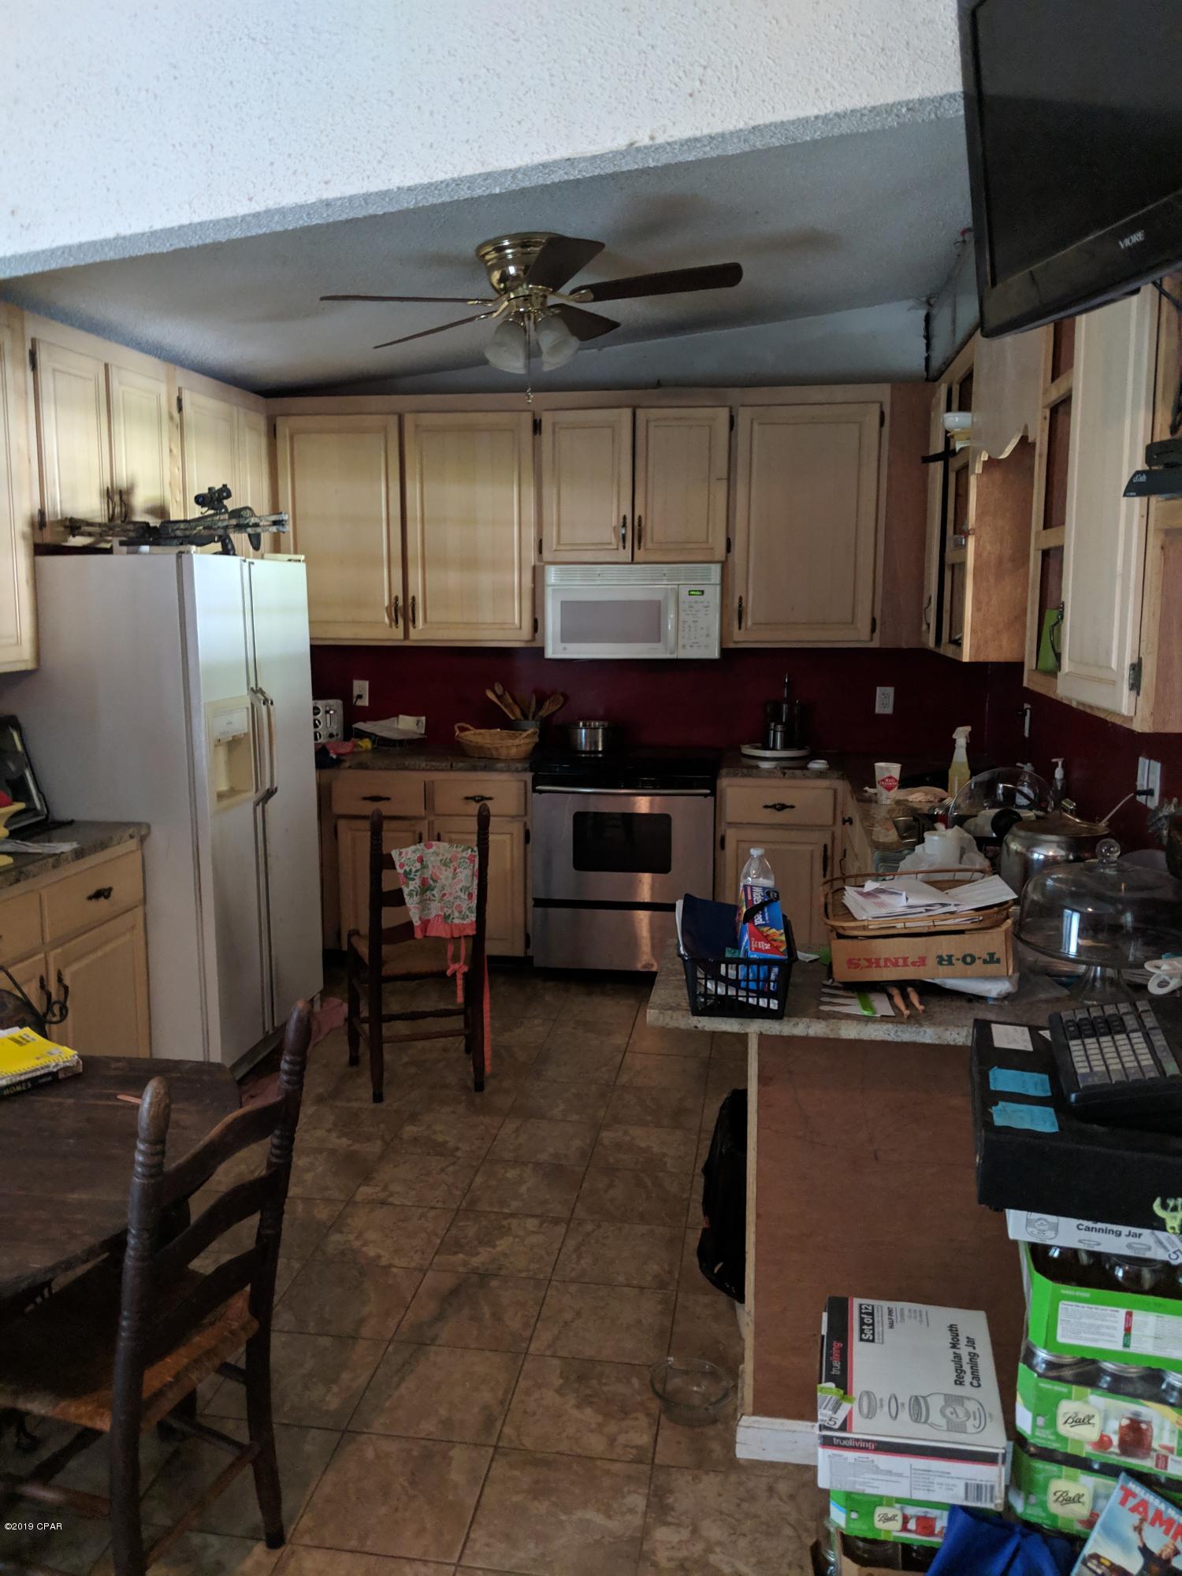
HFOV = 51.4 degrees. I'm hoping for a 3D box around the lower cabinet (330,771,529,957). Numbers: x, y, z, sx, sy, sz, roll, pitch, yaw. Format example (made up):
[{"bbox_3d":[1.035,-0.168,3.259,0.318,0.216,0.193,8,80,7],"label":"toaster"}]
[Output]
[{"bbox_3d":[-0.639,0.273,5.506,0.890,0.800,0.630,1,10,9],"label":"lower cabinet"}]

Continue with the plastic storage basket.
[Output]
[{"bbox_3d":[0.250,0.307,2.124,0.190,0.108,0.288,1,9,5],"label":"plastic storage basket"}]

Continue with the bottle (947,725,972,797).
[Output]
[{"bbox_3d":[1.254,-0.078,4.196,0.088,0.262,0.068,2,9,14],"label":"bottle"}]

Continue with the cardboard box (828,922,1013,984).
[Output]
[{"bbox_3d":[0.631,0.271,2.390,0.315,0.092,0.360,-3,9,9],"label":"cardboard box"}]

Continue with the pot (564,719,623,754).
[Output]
[{"bbox_3d":[0.014,-0.226,5.428,0.250,0.120,0.220,1,10,9],"label":"pot"}]

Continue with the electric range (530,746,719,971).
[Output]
[{"bbox_3d":[0.178,0.326,5.443,0.757,0.918,0.710,1,9,8],"label":"electric range"}]

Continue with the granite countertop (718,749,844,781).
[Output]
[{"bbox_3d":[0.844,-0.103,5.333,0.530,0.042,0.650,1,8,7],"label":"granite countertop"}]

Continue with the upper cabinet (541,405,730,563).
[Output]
[{"bbox_3d":[0.210,-1.309,5.389,0.790,0.640,0.335,1,9,8],"label":"upper cabinet"}]

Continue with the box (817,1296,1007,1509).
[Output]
[{"bbox_3d":[0.452,0.865,1.752,0.235,0.088,0.302,0,10,13],"label":"box"}]

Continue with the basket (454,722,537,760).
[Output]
[{"bbox_3d":[-0.409,-0.208,5.312,0.375,0.135,0.280,1,10,9],"label":"basket"}]

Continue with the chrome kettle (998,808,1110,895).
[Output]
[{"bbox_3d":[1.021,0.175,2.715,0.245,0.198,0.245,1,9,8],"label":"chrome kettle"}]

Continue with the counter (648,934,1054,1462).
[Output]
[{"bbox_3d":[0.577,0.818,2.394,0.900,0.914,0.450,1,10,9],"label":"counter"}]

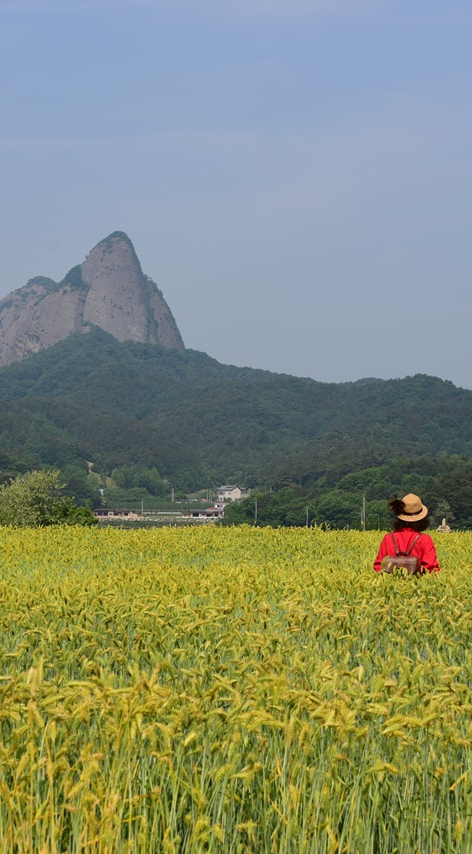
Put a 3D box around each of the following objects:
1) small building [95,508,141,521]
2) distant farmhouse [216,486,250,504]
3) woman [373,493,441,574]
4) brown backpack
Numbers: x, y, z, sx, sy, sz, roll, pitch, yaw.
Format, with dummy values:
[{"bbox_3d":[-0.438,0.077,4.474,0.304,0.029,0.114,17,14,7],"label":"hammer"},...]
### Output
[{"bbox_3d":[-48.811,36.183,650.000,19.500,4.000,8.000,1,-3,2],"label":"small building"},{"bbox_3d":[-1.380,31.520,720.000,9.500,7.800,8.000,-2,-4,38],"label":"distant farmhouse"},{"bbox_3d":[1.494,1.415,13.752,0.570,1.660,0.360,0,-3,10],"label":"woman"},{"bbox_3d":[1.430,1.121,13.600,0.330,0.400,0.180,0,-3,10],"label":"brown backpack"}]

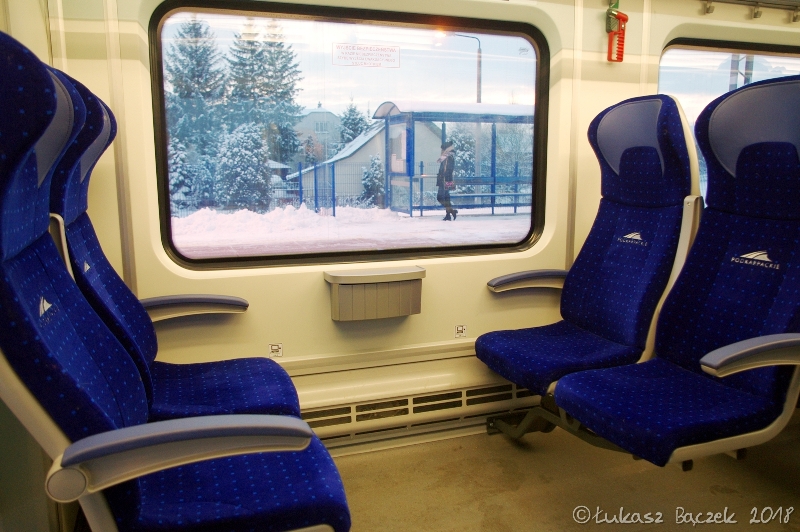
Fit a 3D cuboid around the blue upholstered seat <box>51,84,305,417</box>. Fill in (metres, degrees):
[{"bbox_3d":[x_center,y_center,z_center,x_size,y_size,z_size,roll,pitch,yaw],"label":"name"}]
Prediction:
[{"bbox_3d":[-0.623,-0.037,1.615,0.611,0.938,0.477,-4,10,-19],"label":"blue upholstered seat"}]

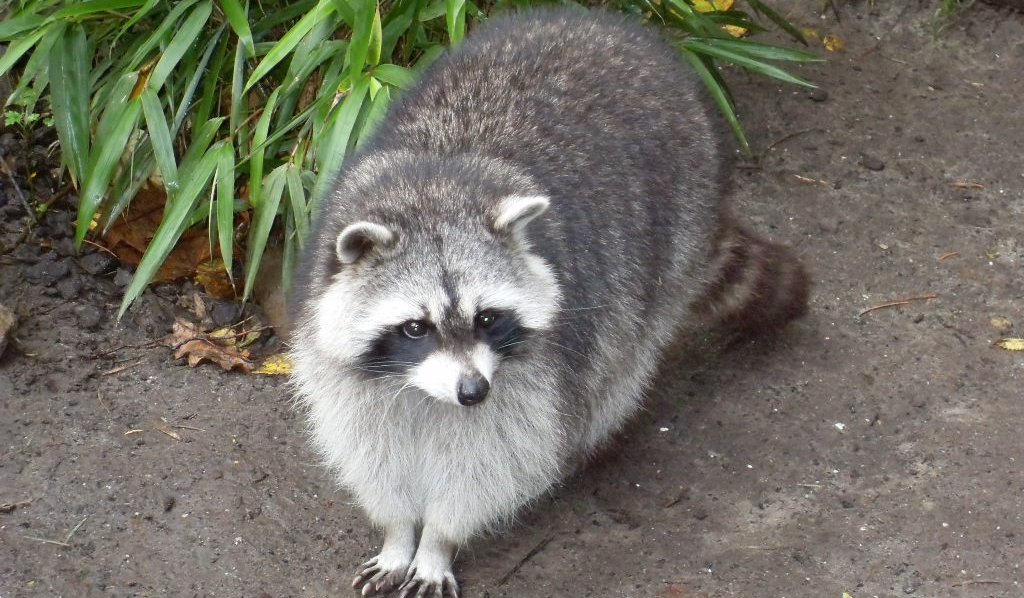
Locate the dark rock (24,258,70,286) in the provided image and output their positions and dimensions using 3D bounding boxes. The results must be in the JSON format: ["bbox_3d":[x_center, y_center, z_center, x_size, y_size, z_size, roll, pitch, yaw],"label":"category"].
[{"bbox_3d":[-0.369,-0.022,2.612,0.037,0.018,0.028,0,40,0],"label":"dark rock"}]

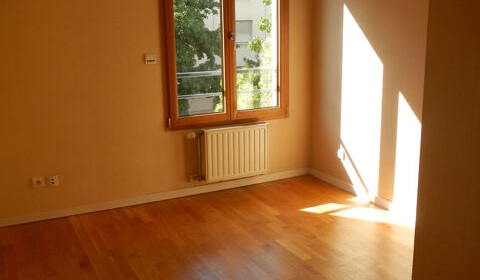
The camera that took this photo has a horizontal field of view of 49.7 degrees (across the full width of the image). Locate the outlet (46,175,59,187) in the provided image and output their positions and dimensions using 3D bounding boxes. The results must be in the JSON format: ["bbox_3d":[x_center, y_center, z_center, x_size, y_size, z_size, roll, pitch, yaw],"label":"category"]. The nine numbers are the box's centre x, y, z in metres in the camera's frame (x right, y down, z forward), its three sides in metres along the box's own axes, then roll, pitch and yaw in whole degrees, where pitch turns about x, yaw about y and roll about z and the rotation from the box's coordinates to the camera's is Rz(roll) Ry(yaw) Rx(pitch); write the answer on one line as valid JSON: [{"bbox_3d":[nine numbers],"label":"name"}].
[{"bbox_3d":[-1.433,0.319,3.981,0.083,0.086,0.020,-7,16,-24],"label":"outlet"}]

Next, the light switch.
[{"bbox_3d":[-0.702,-0.638,4.090,0.085,0.085,0.022,-7,16,-24],"label":"light switch"}]

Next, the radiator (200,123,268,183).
[{"bbox_3d":[-0.037,0.104,4.524,0.592,0.446,0.090,-7,16,-24],"label":"radiator"}]

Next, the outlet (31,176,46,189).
[{"bbox_3d":[-1.527,0.323,3.937,0.085,0.085,0.020,-7,16,-24],"label":"outlet"}]

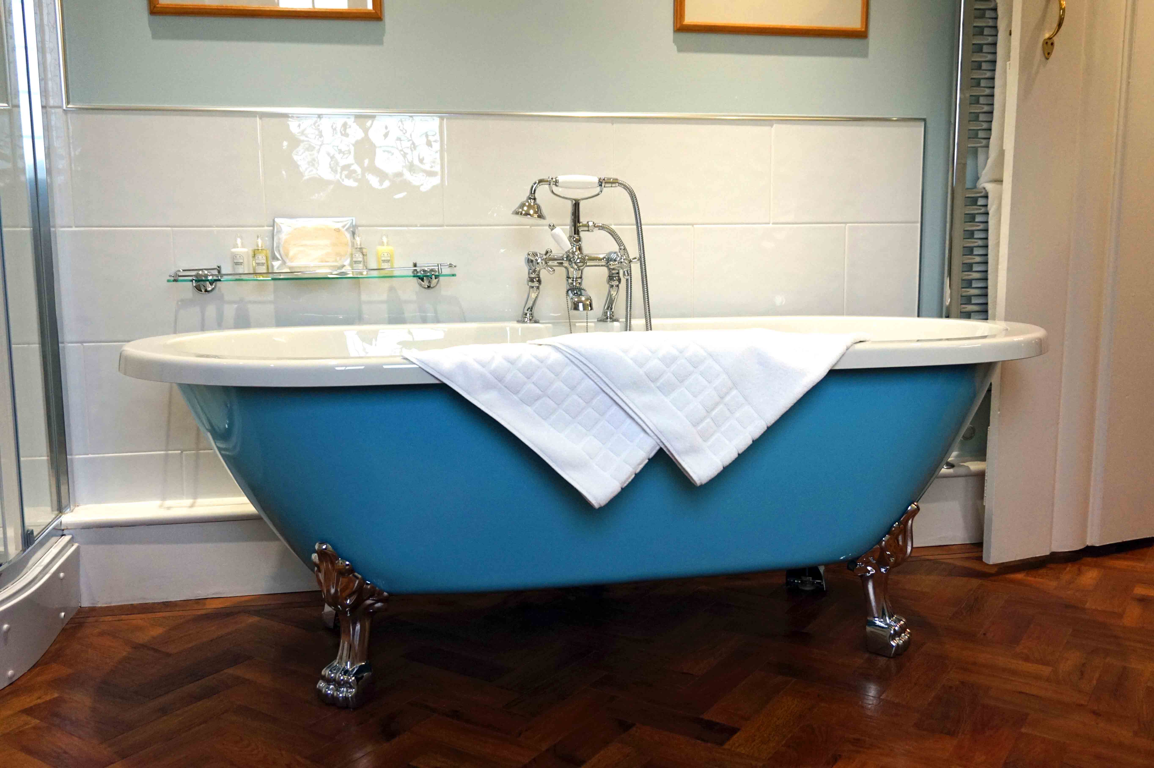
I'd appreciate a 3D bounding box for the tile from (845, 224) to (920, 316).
[{"bbox_3d":[0.782,-0.284,2.548,0.207,0.248,0.010,-2,8,-12],"label":"tile"}]

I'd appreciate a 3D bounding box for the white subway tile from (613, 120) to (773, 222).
[{"bbox_3d":[0.284,-0.513,2.414,0.400,0.252,0.010,-2,8,-11],"label":"white subway tile"}]

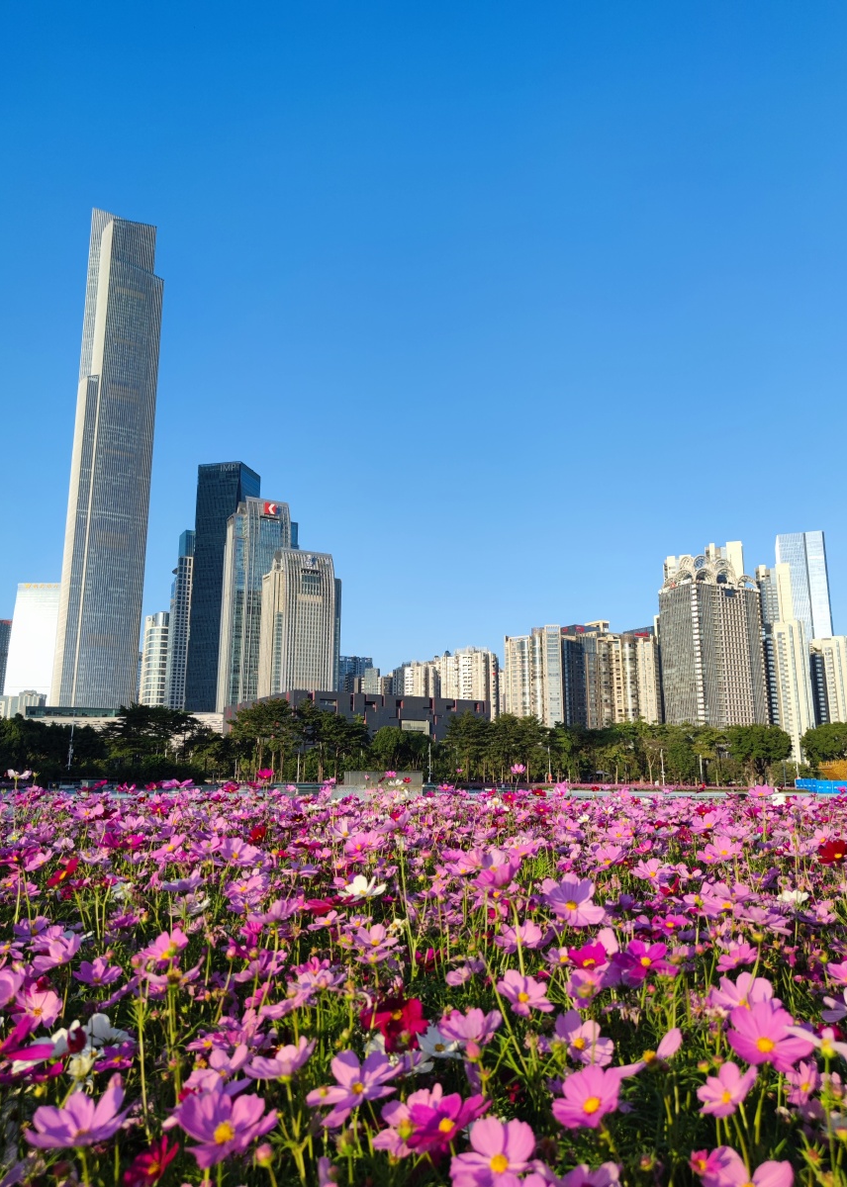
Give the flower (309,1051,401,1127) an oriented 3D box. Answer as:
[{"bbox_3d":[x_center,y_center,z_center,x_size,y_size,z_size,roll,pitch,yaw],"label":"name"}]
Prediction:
[{"bbox_3d":[-0.059,0.416,0.690,0.078,0.027,0.078,1,14,-4],"label":"flower"}]

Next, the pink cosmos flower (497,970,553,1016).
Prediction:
[{"bbox_3d":[0.129,0.509,1.050,0.071,0.026,0.071,4,20,8],"label":"pink cosmos flower"}]

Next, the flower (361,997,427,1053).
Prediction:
[{"bbox_3d":[-0.031,0.472,0.900,0.073,0.024,0.064,0,31,-2],"label":"flower"}]

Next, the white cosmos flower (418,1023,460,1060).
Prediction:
[{"bbox_3d":[0.022,0.579,1.060,0.068,0.028,0.068,0,12,1],"label":"white cosmos flower"}]

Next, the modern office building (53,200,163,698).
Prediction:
[{"bbox_3d":[-285.510,-103.471,754.187,61.000,528.000,61.000,7,-14,-29],"label":"modern office building"}]

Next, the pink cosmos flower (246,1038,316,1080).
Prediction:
[{"bbox_3d":[-0.146,0.475,0.840,0.072,0.026,0.072,-10,-8,-11],"label":"pink cosmos flower"}]

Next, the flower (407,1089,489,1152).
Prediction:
[{"bbox_3d":[0.023,0.494,0.770,0.077,0.027,0.068,0,18,1],"label":"flower"}]

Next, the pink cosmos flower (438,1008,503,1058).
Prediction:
[{"bbox_3d":[0.053,0.491,0.930,0.073,0.028,0.073,-1,-10,3],"label":"pink cosmos flower"}]

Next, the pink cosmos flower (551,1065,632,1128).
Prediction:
[{"bbox_3d":[0.153,0.465,0.760,0.070,0.026,0.070,4,27,11],"label":"pink cosmos flower"}]

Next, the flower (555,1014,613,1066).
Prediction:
[{"bbox_3d":[0.184,0.510,0.940,0.068,0.025,0.068,8,24,12],"label":"flower"}]

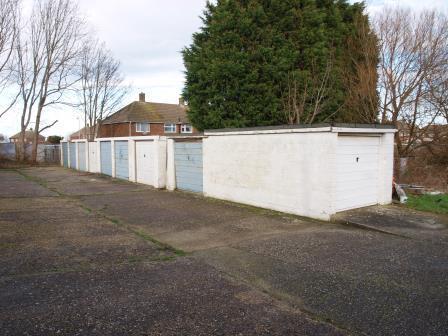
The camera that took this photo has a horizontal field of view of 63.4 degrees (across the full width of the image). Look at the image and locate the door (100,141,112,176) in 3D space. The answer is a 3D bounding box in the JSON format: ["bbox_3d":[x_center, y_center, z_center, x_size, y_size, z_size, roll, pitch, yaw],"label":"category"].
[{"bbox_3d":[-6.510,-0.520,20.226,0.100,1.829,1.752,-3,5,-36],"label":"door"}]

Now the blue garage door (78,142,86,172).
[{"bbox_3d":[-9.798,-0.758,25.200,0.140,2.000,2.080,-3,5,-37],"label":"blue garage door"}]

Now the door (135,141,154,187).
[{"bbox_3d":[-3.415,-0.201,15.925,0.100,1.856,1.874,-3,5,-36],"label":"door"}]

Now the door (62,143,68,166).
[{"bbox_3d":[-12.608,-1.005,28.900,0.140,2.000,2.080,-3,5,-37],"label":"door"}]

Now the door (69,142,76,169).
[{"bbox_3d":[-11.254,-0.890,27.100,0.140,2.000,2.080,-3,5,-37],"label":"door"}]

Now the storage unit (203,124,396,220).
[{"bbox_3d":[1.995,-0.111,11.343,2.864,2.278,5.524,-3,5,-36],"label":"storage unit"}]

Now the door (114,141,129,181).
[{"bbox_3d":[-5.101,-0.379,18.234,0.100,1.838,1.781,-3,5,-36],"label":"door"}]

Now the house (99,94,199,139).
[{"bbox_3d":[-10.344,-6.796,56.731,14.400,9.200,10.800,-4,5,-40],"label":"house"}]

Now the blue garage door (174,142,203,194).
[{"bbox_3d":[-1.266,-0.054,13.738,0.100,1.838,1.865,-3,5,-36],"label":"blue garage door"}]

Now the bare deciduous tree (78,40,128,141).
[{"bbox_3d":[-13.410,-7.321,40.009,5.500,12.700,5.300,-2,4,-18],"label":"bare deciduous tree"}]

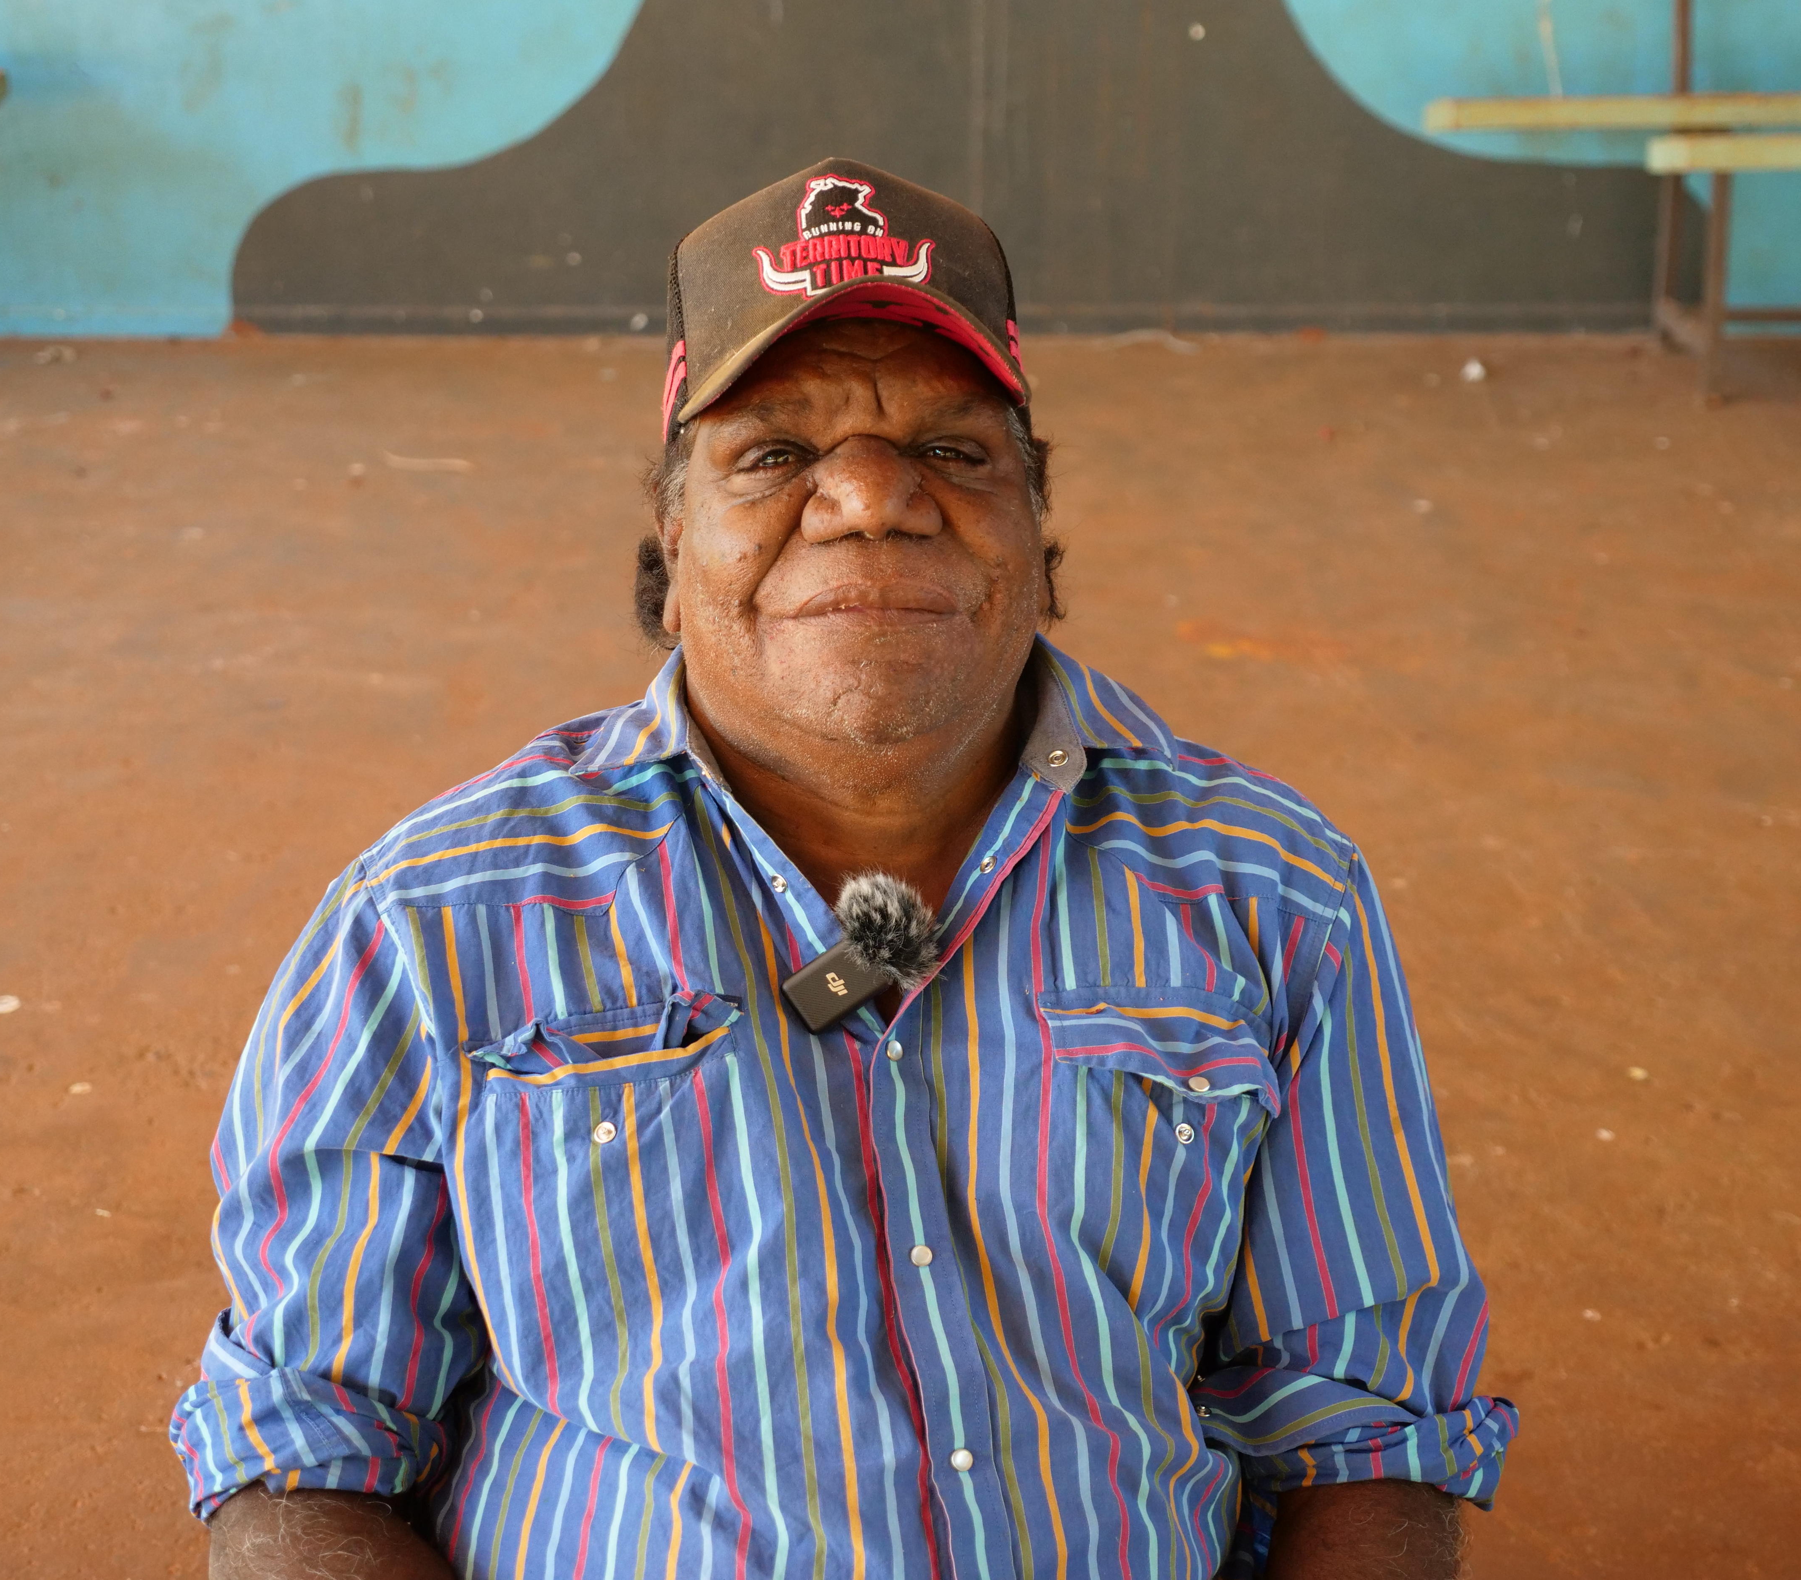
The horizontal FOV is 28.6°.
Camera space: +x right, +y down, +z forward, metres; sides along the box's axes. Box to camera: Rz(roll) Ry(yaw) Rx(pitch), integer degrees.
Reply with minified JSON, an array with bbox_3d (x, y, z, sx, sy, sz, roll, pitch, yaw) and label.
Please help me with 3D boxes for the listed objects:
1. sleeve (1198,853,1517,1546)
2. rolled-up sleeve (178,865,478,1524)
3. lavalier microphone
[{"bbox_3d":[0.230,0.205,1.775,0.150,0.340,0.165,-7,9,-3],"label":"sleeve"},{"bbox_3d":[-0.289,0.201,1.775,0.148,0.332,0.165,5,9,-4],"label":"rolled-up sleeve"},{"bbox_3d":[-0.021,0.078,1.690,0.075,0.056,0.045,-33,-3,-2],"label":"lavalier microphone"}]

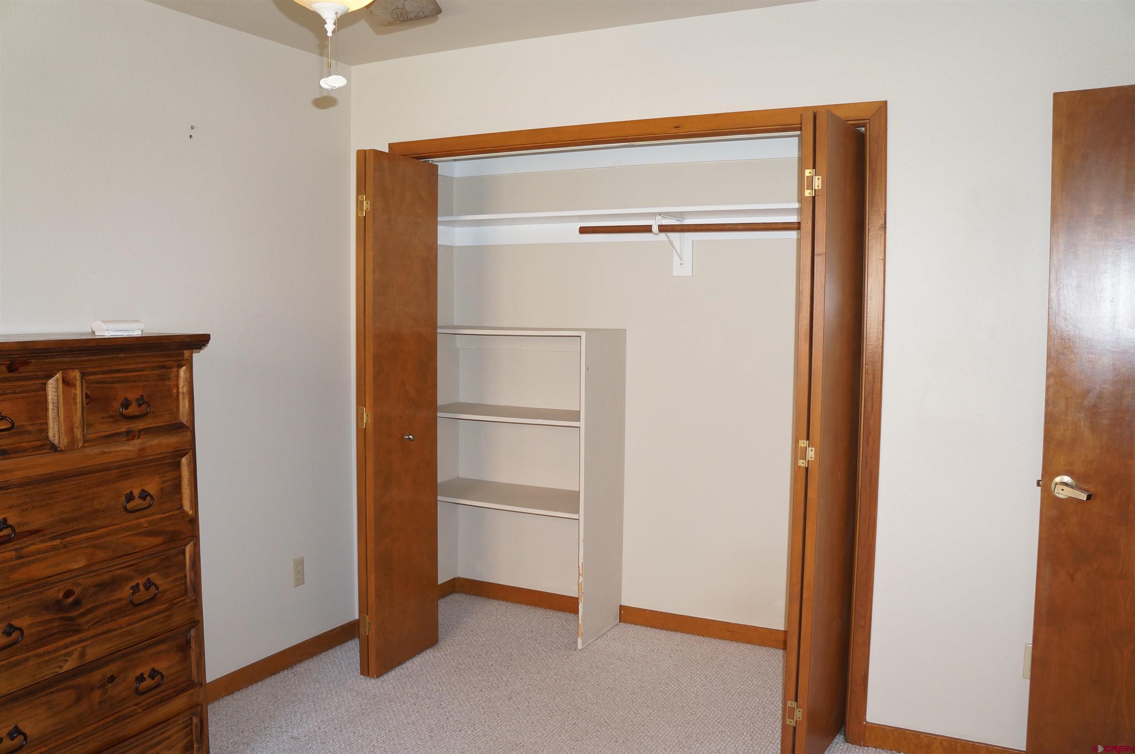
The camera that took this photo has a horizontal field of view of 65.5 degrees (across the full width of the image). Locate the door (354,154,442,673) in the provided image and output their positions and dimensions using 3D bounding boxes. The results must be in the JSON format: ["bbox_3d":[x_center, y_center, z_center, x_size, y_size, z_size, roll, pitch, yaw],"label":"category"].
[{"bbox_3d":[-0.659,0.148,3.533,0.073,2.007,0.430,3,5,27],"label":"door"}]

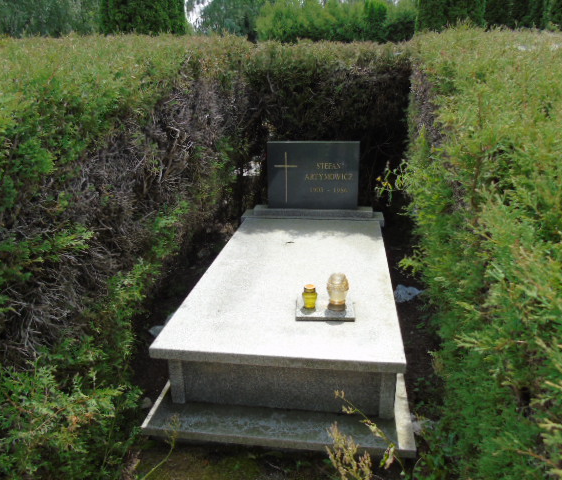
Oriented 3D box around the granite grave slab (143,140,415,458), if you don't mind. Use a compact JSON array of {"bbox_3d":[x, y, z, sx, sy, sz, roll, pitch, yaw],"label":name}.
[{"bbox_3d":[0.098,0.049,2.610,1.102,0.920,1.994,1,20,8],"label":"granite grave slab"}]

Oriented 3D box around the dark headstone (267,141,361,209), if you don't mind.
[{"bbox_3d":[0.233,-0.471,3.391,0.664,0.485,0.070,1,20,8],"label":"dark headstone"}]

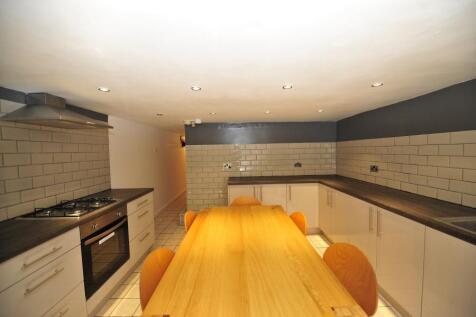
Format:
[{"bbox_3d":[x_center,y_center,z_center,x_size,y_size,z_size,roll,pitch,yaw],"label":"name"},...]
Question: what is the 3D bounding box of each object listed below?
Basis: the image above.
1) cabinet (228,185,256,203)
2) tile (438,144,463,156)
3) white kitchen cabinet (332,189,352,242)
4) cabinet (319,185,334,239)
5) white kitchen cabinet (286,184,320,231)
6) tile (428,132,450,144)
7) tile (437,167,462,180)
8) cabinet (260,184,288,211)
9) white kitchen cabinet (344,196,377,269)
[{"bbox_3d":[0.078,0.750,3.174,0.453,0.713,0.575,-1,2,0],"label":"cabinet"},{"bbox_3d":[1.864,-0.077,1.625,0.010,0.100,0.195,-1,2,0],"label":"tile"},{"bbox_3d":[1.556,0.755,2.319,0.575,0.713,0.412,-1,2,0],"label":"white kitchen cabinet"},{"bbox_3d":[1.555,0.739,2.708,0.575,0.713,0.365,-1,2,0],"label":"cabinet"},{"bbox_3d":[1.013,0.731,3.176,0.506,0.713,0.575,-1,2,0],"label":"white kitchen cabinet"},{"bbox_3d":[1.862,-0.183,1.716,0.010,0.100,0.195,-1,2,0],"label":"tile"},{"bbox_3d":[1.868,0.128,1.633,0.010,0.100,0.195,-1,2,0],"label":"tile"},{"bbox_3d":[0.532,0.740,3.175,0.455,0.713,0.575,-1,2,0],"label":"cabinet"},{"bbox_3d":[1.557,0.772,1.907,0.575,0.713,0.412,-1,2,0],"label":"white kitchen cabinet"}]

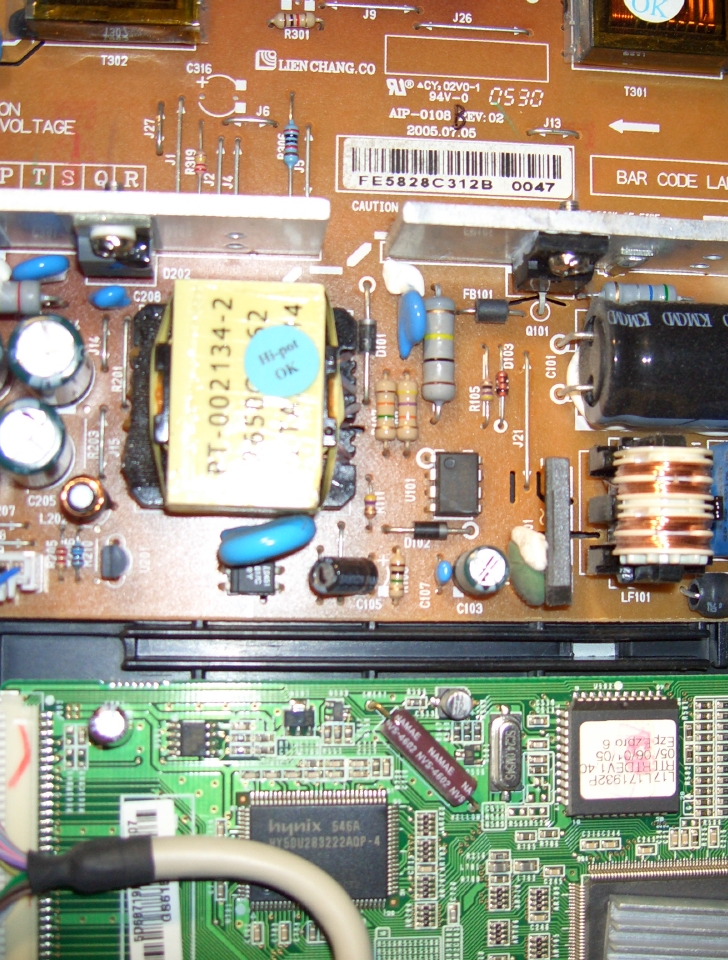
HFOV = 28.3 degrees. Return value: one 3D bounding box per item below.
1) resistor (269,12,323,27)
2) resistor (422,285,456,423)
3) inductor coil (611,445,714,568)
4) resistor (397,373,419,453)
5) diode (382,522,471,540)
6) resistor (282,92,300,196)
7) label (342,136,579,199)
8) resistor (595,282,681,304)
[{"bbox_3d":[-0.010,-0.069,0.216,0.008,0.003,0.002,3,85,-6],"label":"resistor"},{"bbox_3d":[0.010,-0.019,0.208,0.005,0.008,0.020,1,85,-6],"label":"resistor"},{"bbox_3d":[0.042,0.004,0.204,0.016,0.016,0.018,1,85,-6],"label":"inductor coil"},{"bbox_3d":[0.007,-0.010,0.217,0.003,0.004,0.013,1,86,-6],"label":"resistor"},{"bbox_3d":[0.009,0.007,0.208,0.013,0.003,0.003,1,85,-6],"label":"diode"},{"bbox_3d":[-0.011,-0.050,0.219,0.002,0.003,0.018,1,86,-6],"label":"resistor"},{"bbox_3d":[0.014,-0.047,0.219,0.035,0.001,0.008,1,85,-6],"label":"label"},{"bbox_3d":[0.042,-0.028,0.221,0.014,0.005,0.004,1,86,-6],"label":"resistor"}]

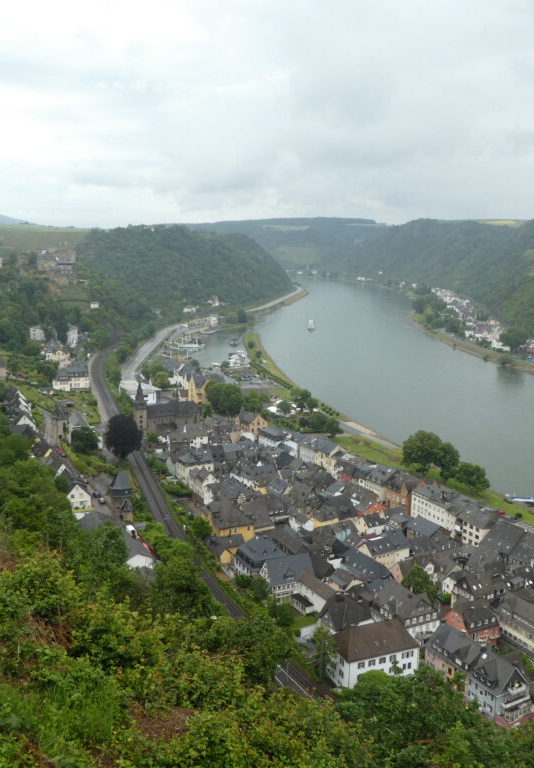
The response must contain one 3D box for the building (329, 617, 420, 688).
[{"bbox_3d":[27.140,67.280,181.830,20.000,13.400,11.500,-4,13,-21],"label":"building"}]

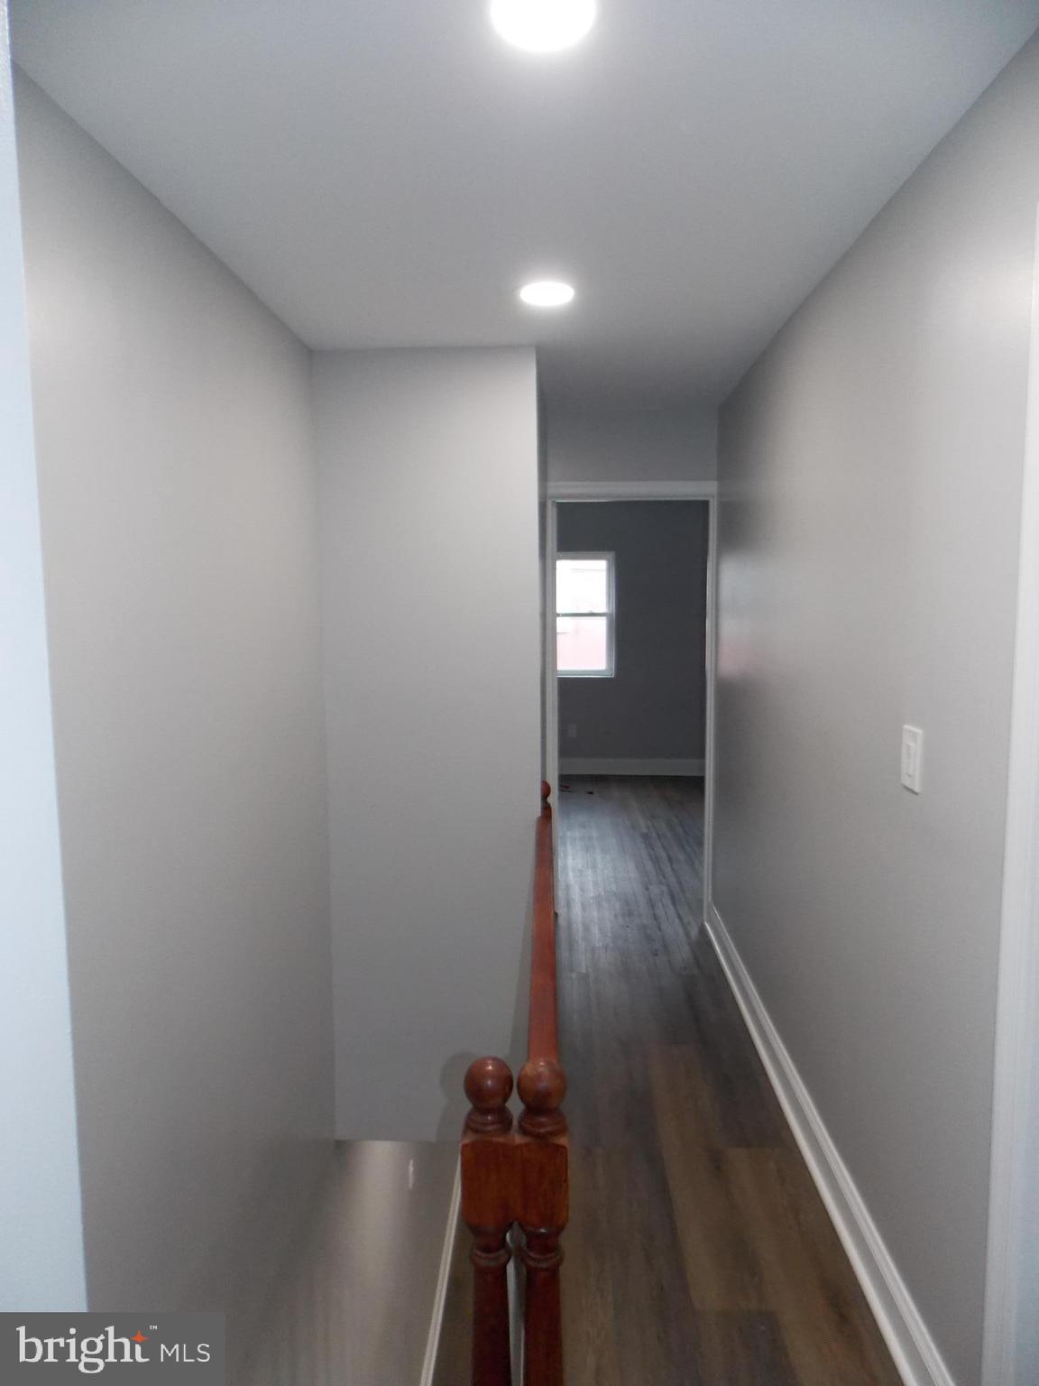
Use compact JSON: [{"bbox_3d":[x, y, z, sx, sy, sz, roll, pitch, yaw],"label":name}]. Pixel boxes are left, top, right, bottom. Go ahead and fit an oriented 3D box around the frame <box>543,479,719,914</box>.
[{"bbox_3d":[0.523,0.056,4.414,0.791,2.098,0.120,0,7,3],"label":"frame"}]

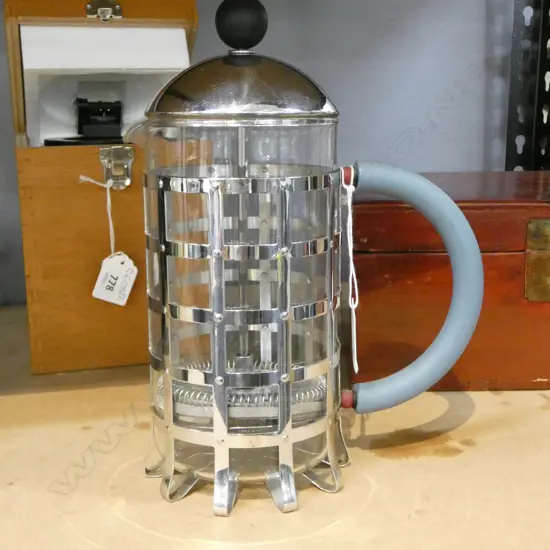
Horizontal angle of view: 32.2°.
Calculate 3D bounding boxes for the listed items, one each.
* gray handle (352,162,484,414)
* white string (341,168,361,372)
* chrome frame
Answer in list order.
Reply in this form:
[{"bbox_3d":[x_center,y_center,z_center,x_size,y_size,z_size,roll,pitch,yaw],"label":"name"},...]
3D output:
[{"bbox_3d":[0.075,0.007,0.500,0.071,0.135,0.015,-1,11,-6],"label":"gray handle"},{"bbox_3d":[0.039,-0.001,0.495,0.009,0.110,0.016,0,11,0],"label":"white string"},{"bbox_3d":[-0.016,0.026,0.494,0.108,0.163,0.108,0,11,0],"label":"chrome frame"}]

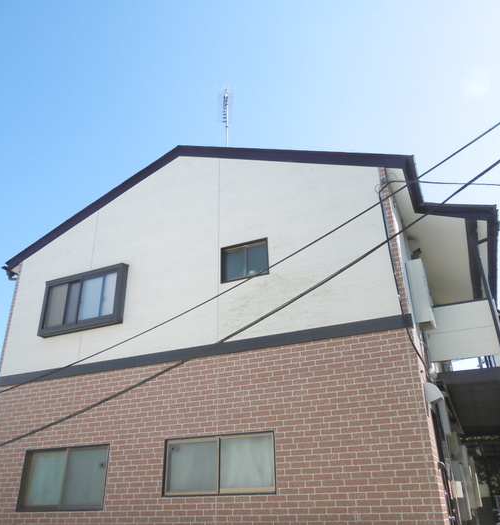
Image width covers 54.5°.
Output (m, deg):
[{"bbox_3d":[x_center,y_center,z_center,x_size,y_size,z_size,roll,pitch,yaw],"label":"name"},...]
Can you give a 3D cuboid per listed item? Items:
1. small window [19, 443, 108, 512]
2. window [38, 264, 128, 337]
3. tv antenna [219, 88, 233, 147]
[{"bbox_3d":[-2.935,3.418,7.670,1.741,0.918,0.100,-12,-28,22],"label":"small window"},{"bbox_3d":[-3.066,0.708,8.905,1.835,1.111,0.160,-12,-28,22],"label":"window"},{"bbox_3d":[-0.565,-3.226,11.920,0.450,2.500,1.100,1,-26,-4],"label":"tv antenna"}]

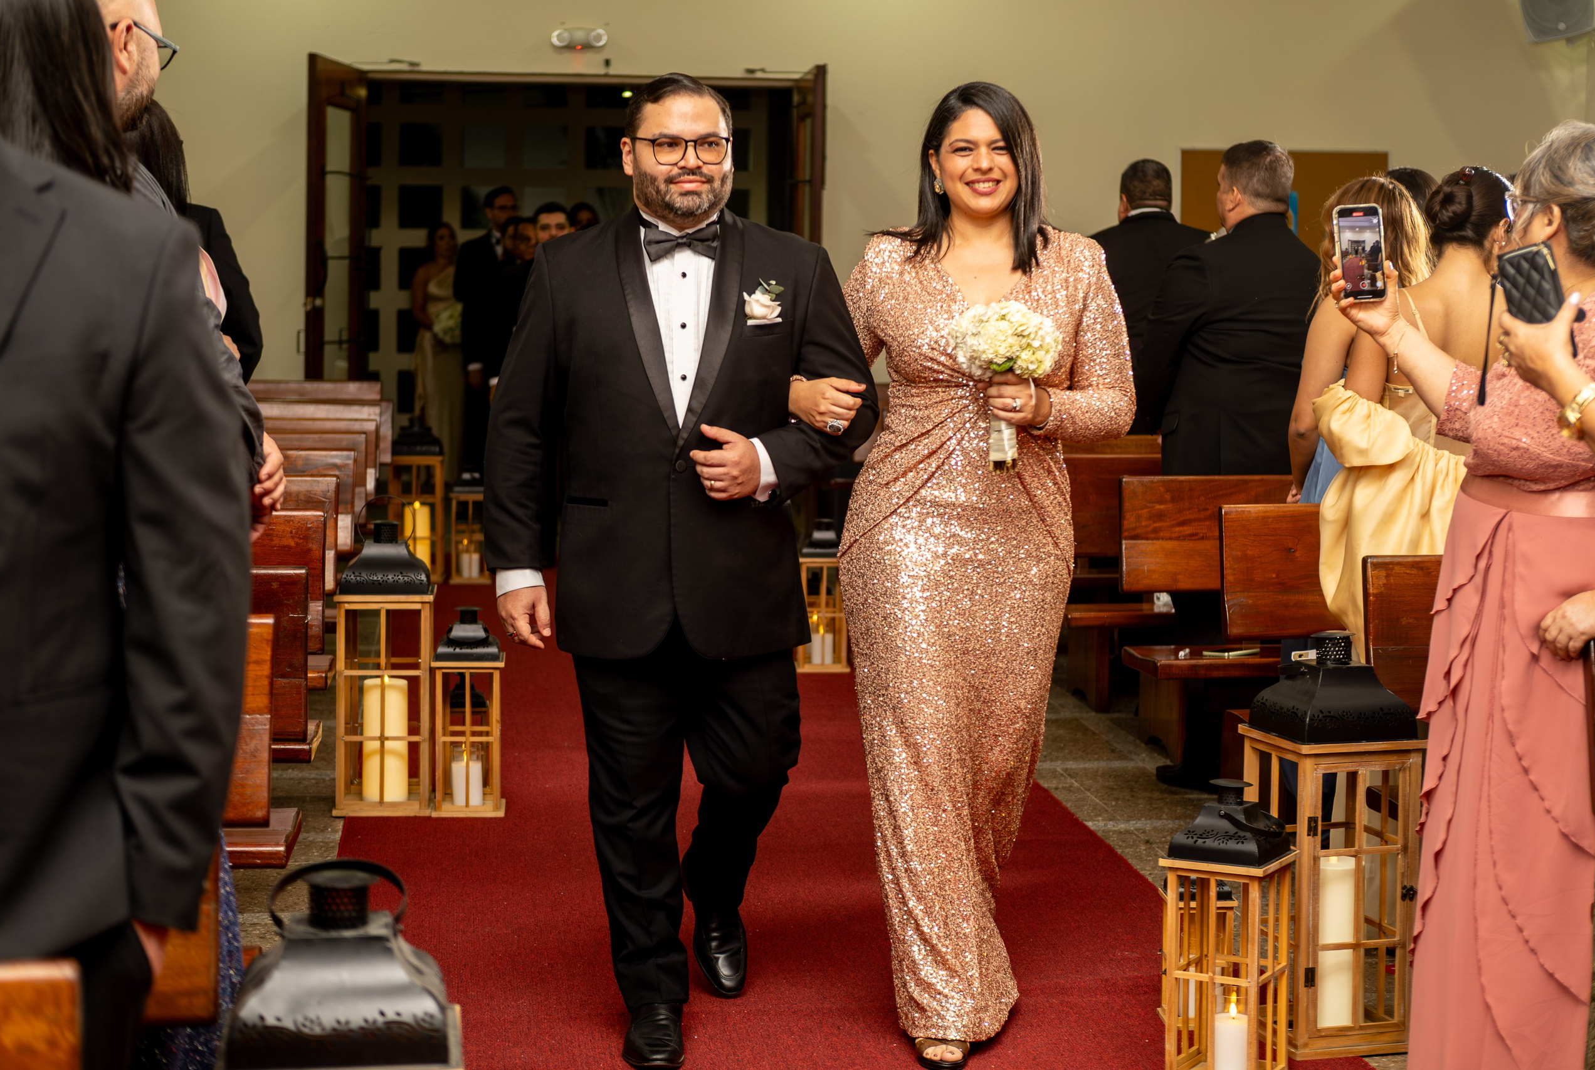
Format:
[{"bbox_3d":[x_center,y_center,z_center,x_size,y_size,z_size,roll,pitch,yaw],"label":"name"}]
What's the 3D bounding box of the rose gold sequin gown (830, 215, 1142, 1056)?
[{"bbox_3d":[0.337,0.171,4.280,0.540,1.460,0.440,0,5,-3],"label":"rose gold sequin gown"}]

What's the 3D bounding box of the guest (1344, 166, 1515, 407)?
[{"bbox_3d":[1.331,0.028,4.950,0.480,1.600,0.380,4,6,33],"label":"guest"}]

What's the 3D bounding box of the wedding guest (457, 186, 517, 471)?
[{"bbox_3d":[-1.538,-0.859,12.097,0.500,1.836,0.320,-3,7,-37],"label":"wedding guest"}]

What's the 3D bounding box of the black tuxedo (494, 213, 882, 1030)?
[{"bbox_3d":[-0.221,0.125,4.310,0.700,1.440,0.500,0,6,-7],"label":"black tuxedo"}]

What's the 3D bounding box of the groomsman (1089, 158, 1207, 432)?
[{"bbox_3d":[1.242,-0.432,8.496,0.520,1.823,0.340,-1,6,-18],"label":"groomsman"}]

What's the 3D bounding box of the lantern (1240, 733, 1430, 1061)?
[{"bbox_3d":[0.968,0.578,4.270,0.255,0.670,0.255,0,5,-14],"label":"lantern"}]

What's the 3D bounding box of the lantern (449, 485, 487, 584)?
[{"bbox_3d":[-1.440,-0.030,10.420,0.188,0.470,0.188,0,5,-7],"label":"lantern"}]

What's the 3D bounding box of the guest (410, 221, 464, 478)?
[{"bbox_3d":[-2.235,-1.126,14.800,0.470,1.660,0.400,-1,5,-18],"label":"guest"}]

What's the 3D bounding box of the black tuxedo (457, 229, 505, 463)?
[{"bbox_3d":[-1.542,-0.769,12.082,0.500,1.558,0.300,-3,7,-37],"label":"black tuxedo"}]

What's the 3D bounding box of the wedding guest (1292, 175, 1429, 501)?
[{"bbox_3d":[1.415,-0.075,5.987,0.450,1.646,0.320,-2,6,-22],"label":"wedding guest"}]

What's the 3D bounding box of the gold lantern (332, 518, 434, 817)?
[{"bbox_3d":[-1.062,0.325,6.090,0.253,0.750,0.253,0,5,-7],"label":"gold lantern"}]

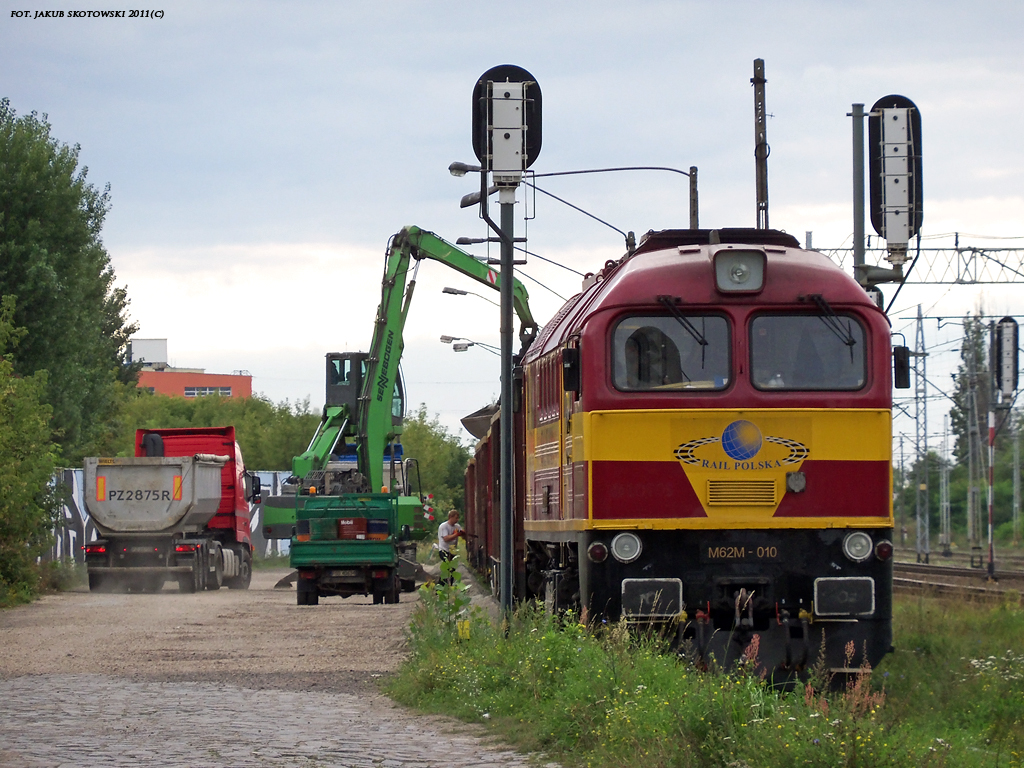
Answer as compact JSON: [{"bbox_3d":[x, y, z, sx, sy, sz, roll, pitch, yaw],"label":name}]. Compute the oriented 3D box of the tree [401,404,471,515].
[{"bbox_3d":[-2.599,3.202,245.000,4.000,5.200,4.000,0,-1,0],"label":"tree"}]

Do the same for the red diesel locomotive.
[{"bbox_3d":[1.877,0.874,75.260,3.050,4.550,17.500,0,-1,-2],"label":"red diesel locomotive"}]

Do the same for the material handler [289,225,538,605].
[{"bbox_3d":[-2.465,0.548,174.000,4.200,8.600,9.000,-1,-1,41],"label":"material handler"}]

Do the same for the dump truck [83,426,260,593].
[{"bbox_3d":[-8.013,2.977,174.000,2.650,3.900,12.000,0,-1,4],"label":"dump truck"}]

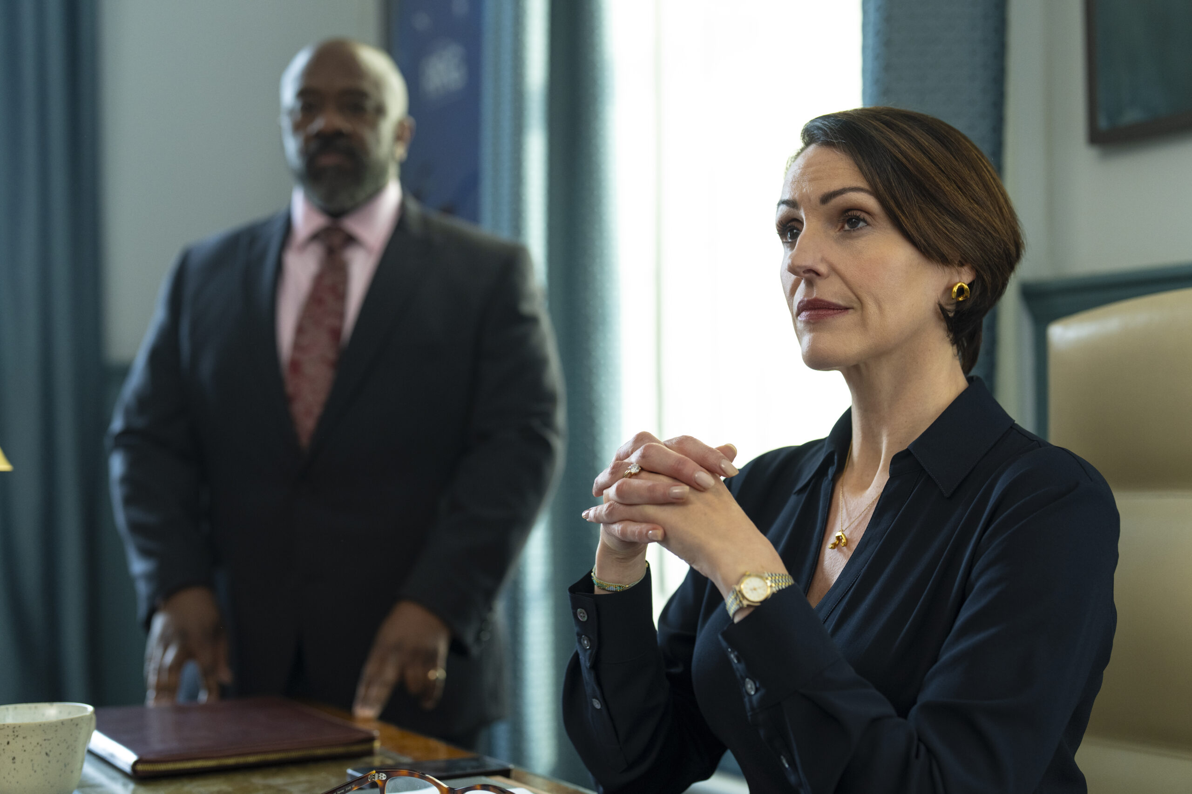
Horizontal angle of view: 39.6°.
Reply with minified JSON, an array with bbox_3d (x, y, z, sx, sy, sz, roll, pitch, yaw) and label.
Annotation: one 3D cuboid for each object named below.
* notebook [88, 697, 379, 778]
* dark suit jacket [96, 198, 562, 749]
[{"bbox_3d":[-0.438,0.386,1.899,0.265,0.020,0.330,1,-1,-30],"label":"notebook"},{"bbox_3d":[-0.363,0.095,2.320,0.630,0.760,0.380,0,-1,12],"label":"dark suit jacket"}]

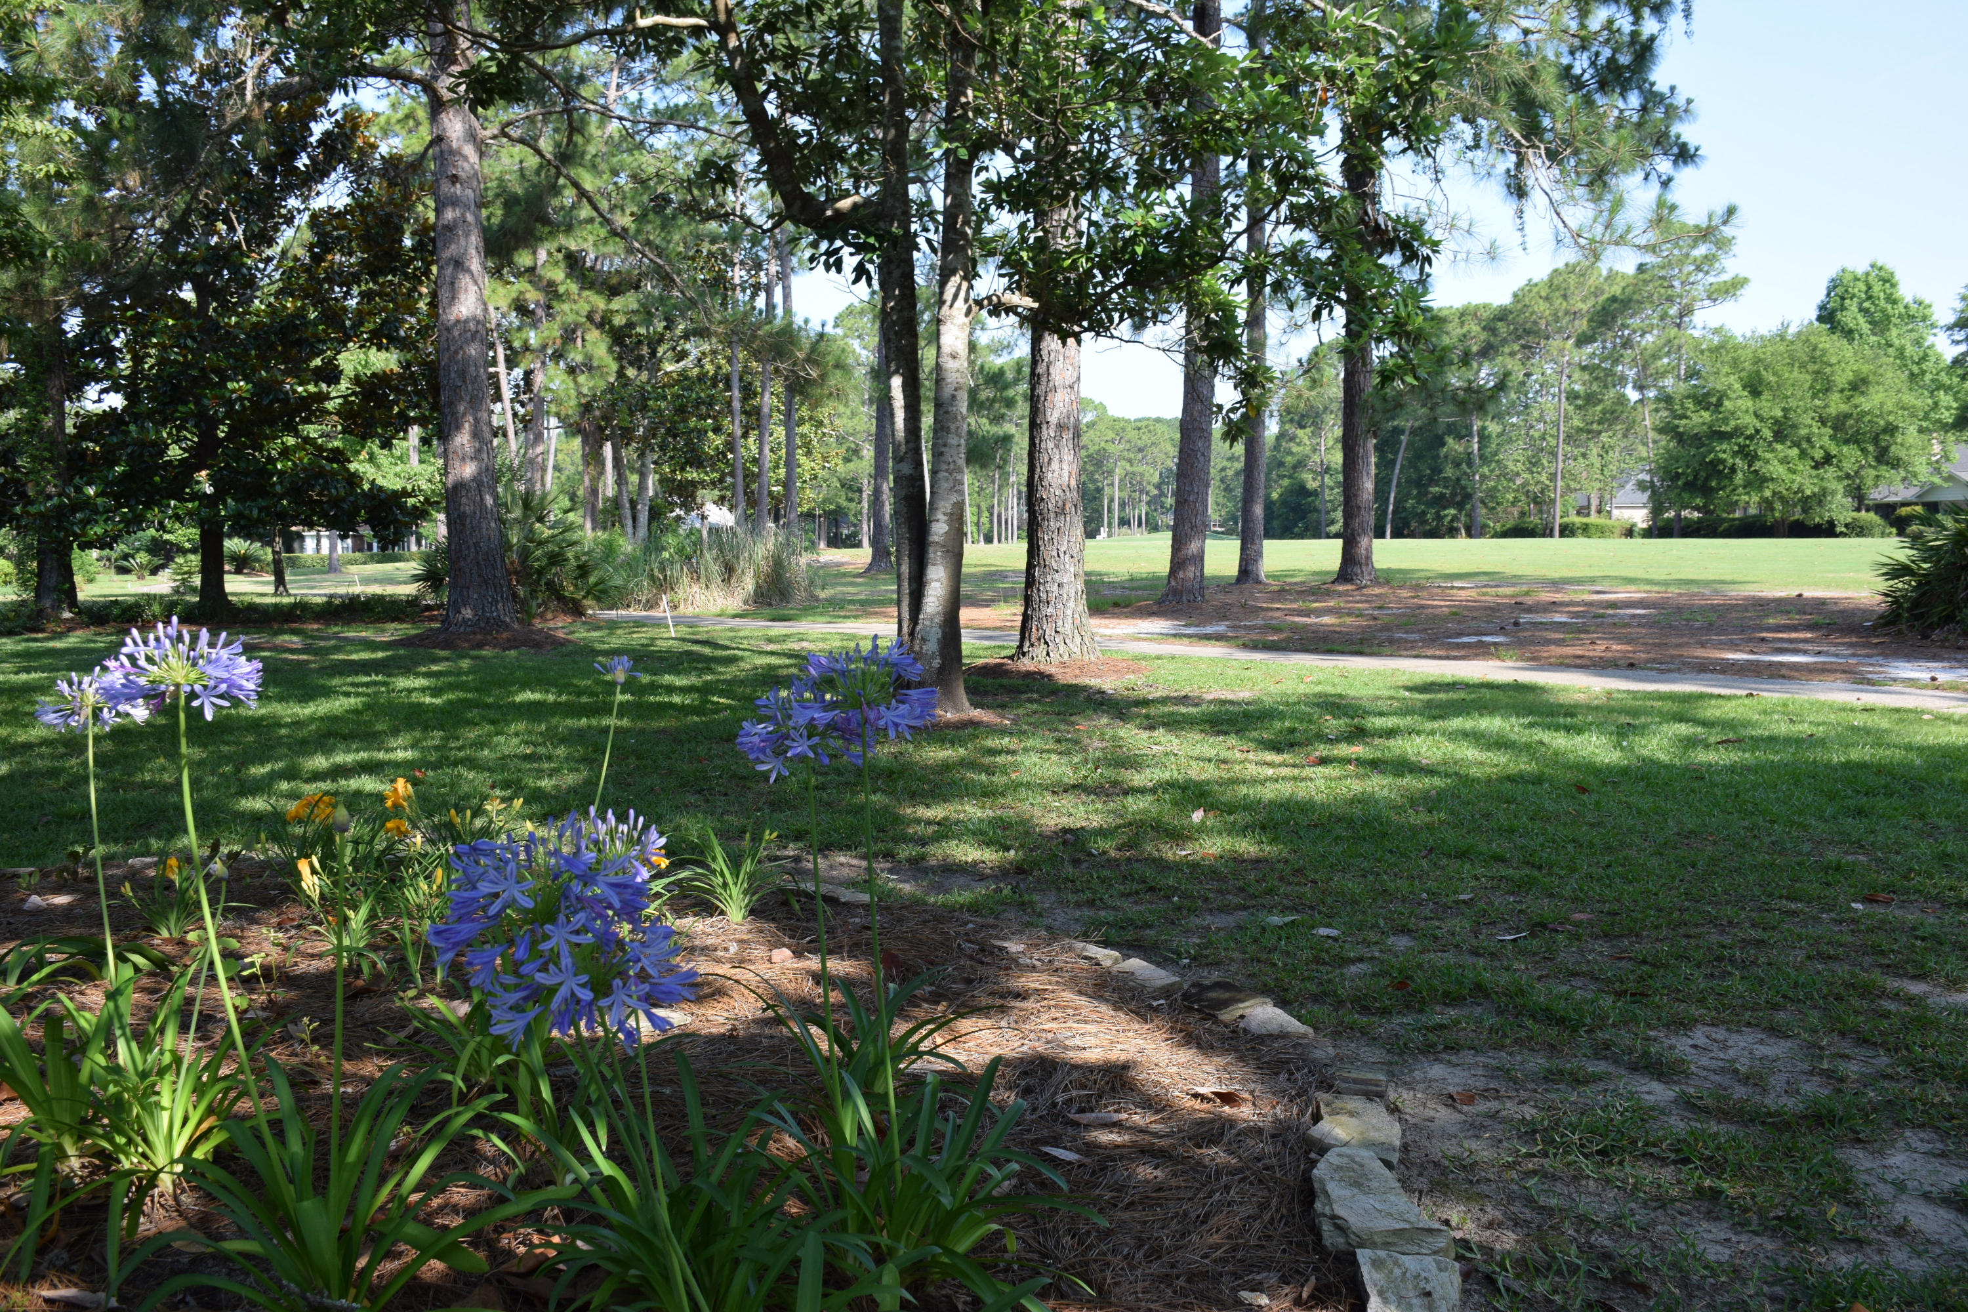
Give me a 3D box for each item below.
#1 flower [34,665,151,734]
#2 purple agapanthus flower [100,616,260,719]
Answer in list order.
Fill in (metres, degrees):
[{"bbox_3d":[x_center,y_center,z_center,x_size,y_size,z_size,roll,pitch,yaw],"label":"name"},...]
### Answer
[{"bbox_3d":[-1.293,0.064,2.380,0.153,0.094,0.150,-2,5,-29],"label":"flower"},{"bbox_3d":[-1.004,0.015,2.050,0.188,0.127,0.185,-2,5,-26],"label":"purple agapanthus flower"}]

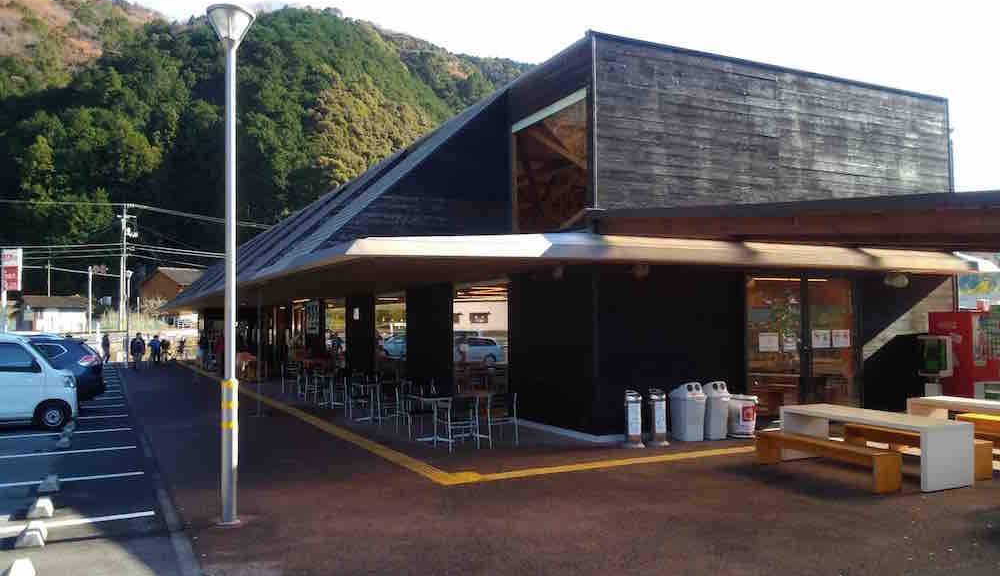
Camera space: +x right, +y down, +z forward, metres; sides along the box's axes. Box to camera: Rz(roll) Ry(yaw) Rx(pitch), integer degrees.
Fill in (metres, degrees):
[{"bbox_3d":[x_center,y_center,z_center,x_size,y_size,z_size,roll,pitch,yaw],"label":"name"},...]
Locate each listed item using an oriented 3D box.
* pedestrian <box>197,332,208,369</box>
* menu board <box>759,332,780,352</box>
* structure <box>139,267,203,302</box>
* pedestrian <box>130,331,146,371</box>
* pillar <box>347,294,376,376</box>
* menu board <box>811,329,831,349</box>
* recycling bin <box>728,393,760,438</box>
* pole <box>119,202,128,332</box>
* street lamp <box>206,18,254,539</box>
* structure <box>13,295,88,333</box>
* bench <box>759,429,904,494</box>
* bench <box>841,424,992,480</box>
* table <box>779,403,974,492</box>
[{"bbox_3d":[-12.884,2.704,33.838,0.500,1.640,0.340,0,-2,-21],"label":"pedestrian"},{"bbox_3d":[5.058,1.004,14.639,0.510,0.356,0.030,1,-3,-27],"label":"menu board"},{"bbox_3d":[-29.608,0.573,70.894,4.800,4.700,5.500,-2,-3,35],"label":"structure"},{"bbox_3d":[-16.427,2.849,35.451,0.580,1.680,0.360,0,-2,-25],"label":"pedestrian"},{"bbox_3d":[-4.472,1.637,25.339,0.260,2.860,2.850,0,-3,-27],"label":"pillar"},{"bbox_3d":[6.504,1.042,15.779,0.510,0.350,0.030,0,-3,-27],"label":"menu board"},{"bbox_3d":[4.022,2.111,12.941,0.460,0.690,0.460,-1,-2,0],"label":"recycling bin"},{"bbox_3d":[-29.887,-1.629,62.000,0.400,10.163,0.400,1,-3,-27],"label":"pole"},{"bbox_3d":[-2.725,-0.267,7.924,0.490,5.193,0.490,-1,-3,0],"label":"street lamp"},{"bbox_3d":[-44.275,2.616,77.000,6.702,3.653,5.000,1,-3,-27],"label":"structure"},{"bbox_3d":[4.035,2.134,9.731,0.427,0.440,1.905,1,-3,-22],"label":"bench"},{"bbox_3d":[5.465,2.148,10.312,0.427,0.440,1.905,0,-3,-21],"label":"bench"},{"bbox_3d":[4.678,1.964,9.865,0.794,0.721,2.235,0,-2,-23],"label":"table"}]

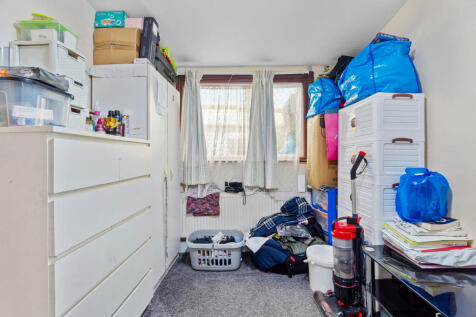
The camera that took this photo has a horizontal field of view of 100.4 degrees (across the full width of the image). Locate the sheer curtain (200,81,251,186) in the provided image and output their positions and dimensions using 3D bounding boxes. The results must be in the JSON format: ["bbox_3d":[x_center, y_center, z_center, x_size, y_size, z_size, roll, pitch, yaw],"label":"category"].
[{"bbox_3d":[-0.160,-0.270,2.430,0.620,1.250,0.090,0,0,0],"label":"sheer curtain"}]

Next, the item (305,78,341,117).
[{"bbox_3d":[1.054,-0.709,2.353,0.400,0.420,0.420,0,1,3],"label":"item"}]

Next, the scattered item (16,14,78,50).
[{"bbox_3d":[-0.965,-0.630,1.015,0.220,0.150,0.150,0,0,0],"label":"scattered item"}]

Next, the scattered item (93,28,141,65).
[{"bbox_3d":[-0.955,-0.860,1.680,0.330,0.280,0.300,0,0,0],"label":"scattered item"}]

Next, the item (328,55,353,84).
[{"bbox_3d":[1.102,-0.942,2.111,0.290,0.310,0.280,0,1,3],"label":"item"}]

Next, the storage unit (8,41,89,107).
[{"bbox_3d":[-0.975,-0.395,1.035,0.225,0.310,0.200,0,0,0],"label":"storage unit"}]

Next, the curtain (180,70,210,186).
[{"bbox_3d":[-0.516,-0.354,2.380,0.360,1.390,0.110,0,0,0],"label":"curtain"}]

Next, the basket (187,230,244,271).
[{"bbox_3d":[-0.236,0.969,2.140,0.590,0.280,0.390,0,1,3],"label":"basket"}]

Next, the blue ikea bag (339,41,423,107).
[{"bbox_3d":[1.100,-0.640,1.590,0.360,0.400,0.450,0,0,0],"label":"blue ikea bag"}]

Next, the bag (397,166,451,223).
[{"bbox_3d":[1.110,0.225,1.190,0.320,0.320,0.280,0,0,0],"label":"bag"}]

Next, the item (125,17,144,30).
[{"bbox_3d":[-0.870,-1.070,1.690,0.180,0.140,0.190,0,0,0],"label":"item"}]

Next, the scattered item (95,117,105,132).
[{"bbox_3d":[-0.836,-0.194,1.200,0.060,0.115,0.055,0,1,3],"label":"scattered item"}]

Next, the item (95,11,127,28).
[{"bbox_3d":[-1.028,-1.121,1.675,0.245,0.137,0.150,0,1,3],"label":"item"}]

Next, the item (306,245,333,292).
[{"bbox_3d":[0.765,0.975,1.770,0.300,0.300,0.300,0,0,0],"label":"item"}]

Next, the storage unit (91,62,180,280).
[{"bbox_3d":[-0.924,0.178,1.929,0.480,1.880,0.740,0,1,3],"label":"storage unit"}]

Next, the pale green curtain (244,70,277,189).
[{"bbox_3d":[0.304,-0.383,2.620,0.430,1.560,0.120,0,1,3],"label":"pale green curtain"}]

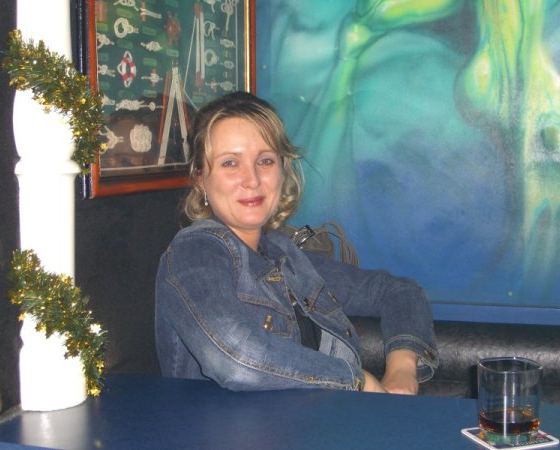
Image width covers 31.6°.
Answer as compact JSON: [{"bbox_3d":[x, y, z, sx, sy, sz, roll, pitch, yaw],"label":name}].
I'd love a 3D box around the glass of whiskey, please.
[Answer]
[{"bbox_3d":[0.286,0.220,1.234,0.078,0.090,0.078,-1,6,0],"label":"glass of whiskey"}]

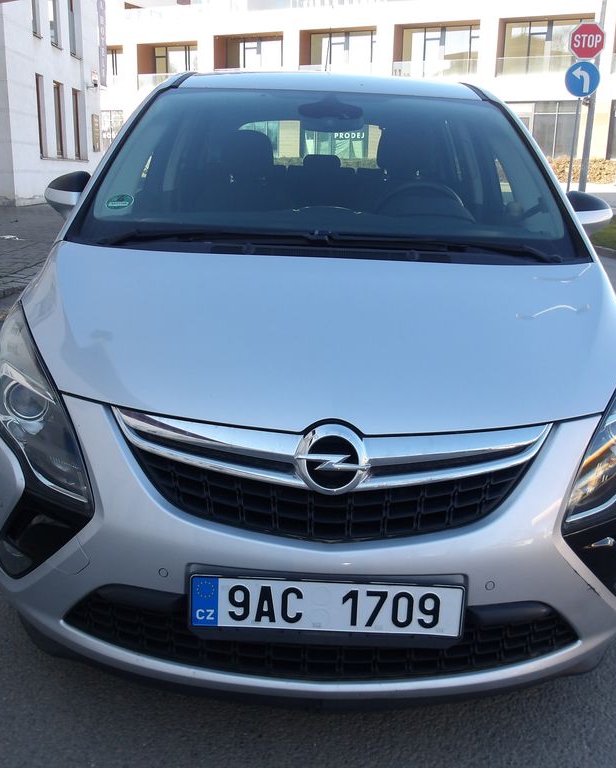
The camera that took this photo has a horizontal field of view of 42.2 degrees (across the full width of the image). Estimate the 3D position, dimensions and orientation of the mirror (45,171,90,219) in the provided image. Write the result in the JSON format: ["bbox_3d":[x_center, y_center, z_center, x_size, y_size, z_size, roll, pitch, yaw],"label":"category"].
[{"bbox_3d":[-0.850,-0.697,2.959,0.250,0.190,0.170,2,14,1],"label":"mirror"}]

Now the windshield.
[{"bbox_3d":[0.067,-0.739,2.618,1.550,0.170,1.090,2,46,1],"label":"windshield"}]

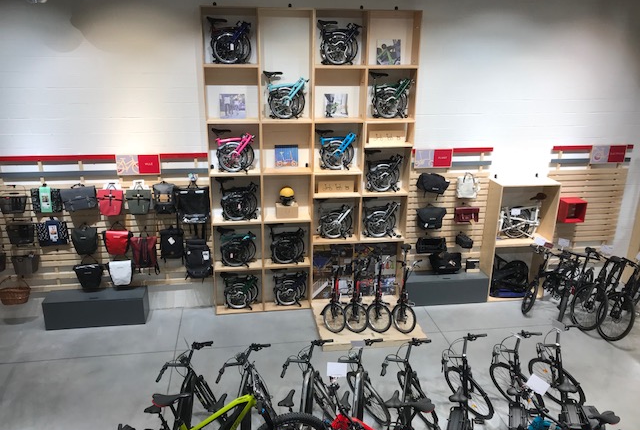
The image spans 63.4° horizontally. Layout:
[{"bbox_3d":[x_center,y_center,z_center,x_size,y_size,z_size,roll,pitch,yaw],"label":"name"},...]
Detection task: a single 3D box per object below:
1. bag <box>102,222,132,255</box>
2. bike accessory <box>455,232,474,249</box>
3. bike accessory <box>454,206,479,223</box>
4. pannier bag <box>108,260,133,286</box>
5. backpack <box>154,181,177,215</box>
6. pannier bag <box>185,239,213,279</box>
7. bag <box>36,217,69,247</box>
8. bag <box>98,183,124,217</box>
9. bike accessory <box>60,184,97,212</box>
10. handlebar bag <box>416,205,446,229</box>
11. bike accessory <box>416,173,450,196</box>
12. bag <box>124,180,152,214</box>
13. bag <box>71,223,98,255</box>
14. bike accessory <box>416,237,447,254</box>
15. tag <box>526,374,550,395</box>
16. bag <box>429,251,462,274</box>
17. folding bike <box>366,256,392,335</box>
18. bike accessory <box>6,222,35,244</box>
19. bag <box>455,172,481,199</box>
[{"bbox_3d":[-2.948,0.376,7.566,0.360,0.400,0.170,-2,20,-8],"label":"bag"},{"bbox_3d":[2.222,0.406,7.958,0.160,0.135,0.220,-1,19,-7],"label":"bike accessory"},{"bbox_3d":[2.360,-0.004,8.296,0.380,0.250,0.140,-2,20,-8],"label":"bike accessory"},{"bbox_3d":[-2.979,0.887,7.749,0.320,0.400,0.170,-2,20,-8],"label":"pannier bag"},{"bbox_3d":[-2.245,-0.246,7.509,0.295,0.450,0.170,-2,18,-8],"label":"backpack"},{"bbox_3d":[-1.726,0.631,7.375,0.320,0.490,0.190,-1,19,-7],"label":"pannier bag"},{"bbox_3d":[-3.807,0.246,7.375,0.380,0.370,0.180,-2,20,-8],"label":"bag"},{"bbox_3d":[-2.972,-0.206,7.354,0.320,0.400,0.160,-2,20,-8],"label":"bag"},{"bbox_3d":[-3.180,-0.234,6.855,0.380,0.300,0.150,-6,19,-5],"label":"bike accessory"},{"bbox_3d":[1.763,0.047,8.176,0.430,0.330,0.160,-2,18,-8],"label":"handlebar bag"},{"bbox_3d":[1.748,-0.474,7.997,0.470,0.260,0.190,12,16,-12],"label":"bike accessory"},{"bbox_3d":[-2.612,-0.224,7.469,0.335,0.400,0.150,-2,18,-8],"label":"bag"},{"bbox_3d":[-3.420,0.371,7.534,0.330,0.410,0.170,-2,18,-8],"label":"bag"},{"bbox_3d":[1.806,0.500,8.349,0.430,0.210,0.220,-2,20,-8],"label":"bike accessory"},{"bbox_3d":[1.740,1.354,4.120,0.150,0.105,0.012,38,7,24],"label":"tag"},{"bbox_3d":[1.969,0.765,8.116,0.420,0.270,0.230,-1,19,-7],"label":"bag"},{"bbox_3d":[0.892,1.100,7.761,0.500,1.030,1.120,2,20,2],"label":"folding bike"},{"bbox_3d":[-3.969,0.248,6.858,0.290,0.250,0.220,-1,19,-7],"label":"bike accessory"},{"bbox_3d":[2.327,-0.442,8.106,0.300,0.360,0.150,-2,18,-8],"label":"bag"}]

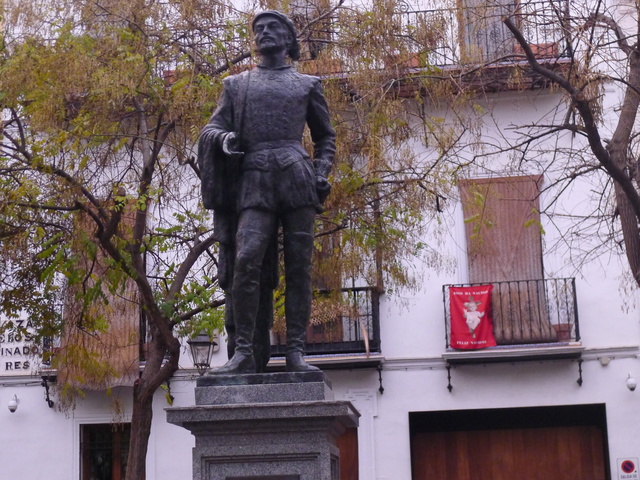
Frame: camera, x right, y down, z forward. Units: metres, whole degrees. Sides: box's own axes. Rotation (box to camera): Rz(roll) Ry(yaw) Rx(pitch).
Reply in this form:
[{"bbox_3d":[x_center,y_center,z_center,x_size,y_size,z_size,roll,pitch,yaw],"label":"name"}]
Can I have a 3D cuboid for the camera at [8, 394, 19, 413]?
[{"bbox_3d":[-4.952,2.641,19.415,0.150,0.280,0.290,-3,-11,6],"label":"camera"}]

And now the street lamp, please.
[{"bbox_3d":[-1.827,1.763,18.802,0.450,0.710,0.450,-3,-11,6],"label":"street lamp"}]

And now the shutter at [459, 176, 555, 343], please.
[{"bbox_3d":[2.952,0.316,18.970,1.380,2.680,0.200,-3,-11,6],"label":"shutter"}]

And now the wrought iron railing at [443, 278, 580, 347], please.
[{"bbox_3d":[2.967,1.157,18.669,2.060,1.000,0.460,-3,-11,6],"label":"wrought iron railing"}]

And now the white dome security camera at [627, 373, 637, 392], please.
[{"bbox_3d":[4.759,2.177,18.362,0.150,0.290,0.290,-3,-11,6],"label":"white dome security camera"}]

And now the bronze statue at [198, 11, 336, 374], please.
[{"bbox_3d":[-0.323,-0.311,7.250,0.820,2.220,0.700,-3,-11,5],"label":"bronze statue"}]

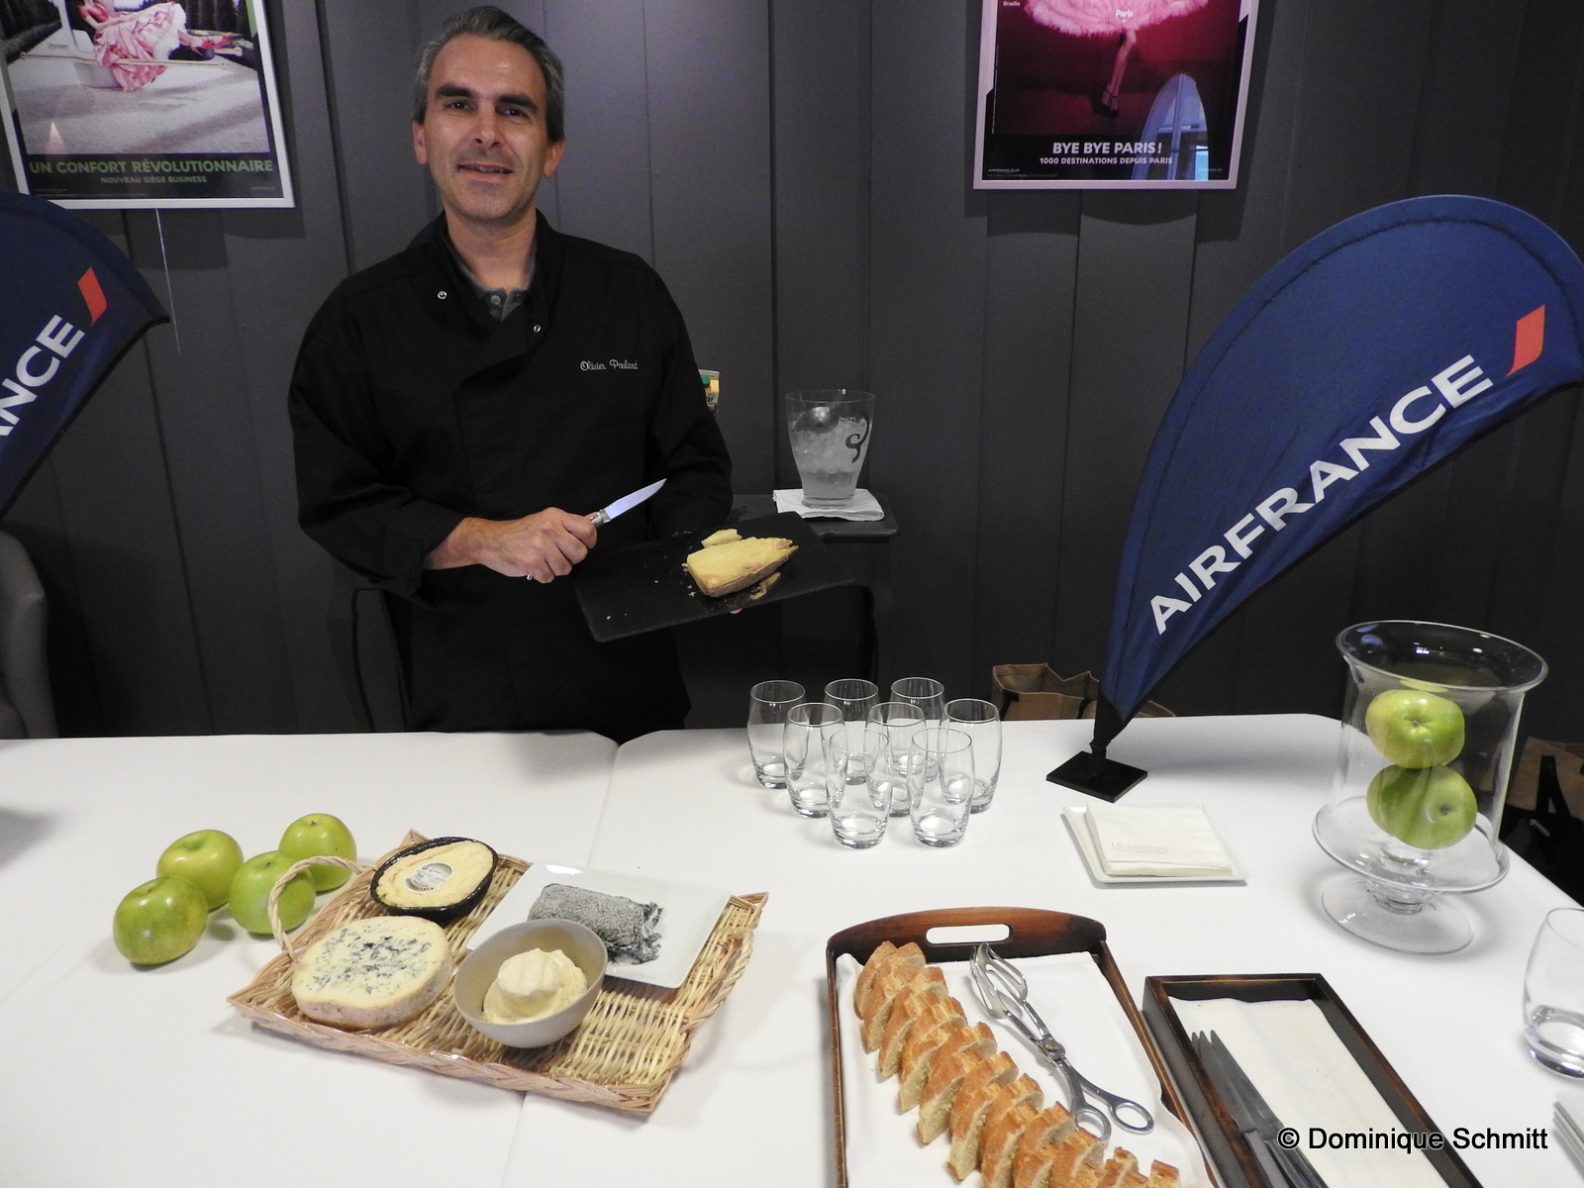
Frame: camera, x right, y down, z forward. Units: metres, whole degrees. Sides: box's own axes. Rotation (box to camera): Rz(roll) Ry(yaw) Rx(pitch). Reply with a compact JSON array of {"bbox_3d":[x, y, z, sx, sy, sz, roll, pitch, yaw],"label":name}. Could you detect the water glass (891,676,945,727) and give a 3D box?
[{"bbox_3d":[0.151,0.165,1.320,0.071,0.112,0.071,-1,17,0],"label":"water glass"}]

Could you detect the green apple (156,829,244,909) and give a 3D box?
[{"bbox_3d":[-0.577,0.268,1.070,0.083,0.075,0.083,-1,17,0],"label":"green apple"}]

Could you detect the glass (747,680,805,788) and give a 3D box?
[{"bbox_3d":[-0.016,0.174,1.341,0.074,0.117,0.074,-1,17,0],"label":"glass"}]

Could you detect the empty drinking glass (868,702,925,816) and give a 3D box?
[{"bbox_3d":[0.118,0.189,1.243,0.071,0.112,0.071,-1,17,0],"label":"empty drinking glass"}]

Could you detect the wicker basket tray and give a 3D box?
[{"bbox_3d":[-0.249,0.305,0.956,0.415,0.062,0.288,4,17,17],"label":"wicker basket tray"}]

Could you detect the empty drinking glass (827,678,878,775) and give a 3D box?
[{"bbox_3d":[0.072,0.167,1.317,0.071,0.112,0.071,-1,17,0],"label":"empty drinking glass"}]

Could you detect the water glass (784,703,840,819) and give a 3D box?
[{"bbox_3d":[0.028,0.195,1.273,0.074,0.117,0.074,-1,17,0],"label":"water glass"}]

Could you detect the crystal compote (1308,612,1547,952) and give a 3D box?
[{"bbox_3d":[0.586,0.183,1.029,0.169,0.268,0.169,-1,17,0],"label":"crystal compote"}]

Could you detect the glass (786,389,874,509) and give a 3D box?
[{"bbox_3d":[0.075,-0.289,2.212,0.176,0.220,0.176,-1,17,0],"label":"glass"}]

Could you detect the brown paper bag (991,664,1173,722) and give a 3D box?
[{"bbox_3d":[0.590,0.444,2.328,0.370,0.510,0.180,7,18,24],"label":"brown paper bag"}]

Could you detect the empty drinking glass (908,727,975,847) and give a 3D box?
[{"bbox_3d":[0.164,0.214,1.204,0.074,0.117,0.074,-1,17,0],"label":"empty drinking glass"}]

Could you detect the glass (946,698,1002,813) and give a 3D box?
[{"bbox_3d":[0.207,0.191,1.277,0.074,0.117,0.074,-1,17,0],"label":"glass"}]

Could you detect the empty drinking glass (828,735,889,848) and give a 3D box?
[{"bbox_3d":[0.072,0.209,1.175,0.071,0.112,0.071,-1,17,0],"label":"empty drinking glass"}]

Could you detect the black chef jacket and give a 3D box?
[{"bbox_3d":[-0.394,-0.129,1.539,0.590,0.750,0.380,-4,17,-10],"label":"black chef jacket"}]

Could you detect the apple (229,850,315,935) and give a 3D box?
[{"bbox_3d":[-0.486,0.279,1.026,0.081,0.076,0.081,-1,17,0],"label":"apple"}]

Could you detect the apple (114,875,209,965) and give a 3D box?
[{"bbox_3d":[-0.583,0.302,1.018,0.079,0.075,0.079,-1,17,0],"label":"apple"}]

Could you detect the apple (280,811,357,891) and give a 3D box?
[{"bbox_3d":[-0.488,0.266,1.132,0.077,0.074,0.077,-1,17,0],"label":"apple"}]

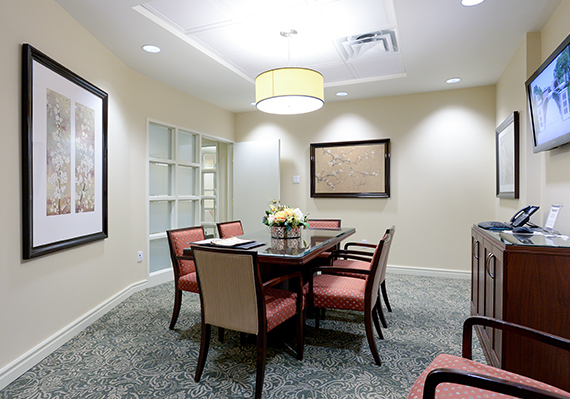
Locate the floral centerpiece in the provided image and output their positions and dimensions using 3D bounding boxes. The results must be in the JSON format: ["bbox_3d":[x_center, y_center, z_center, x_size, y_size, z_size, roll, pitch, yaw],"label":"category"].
[{"bbox_3d":[0.015,0.188,3.291,0.460,0.370,0.430,0,0,21],"label":"floral centerpiece"}]

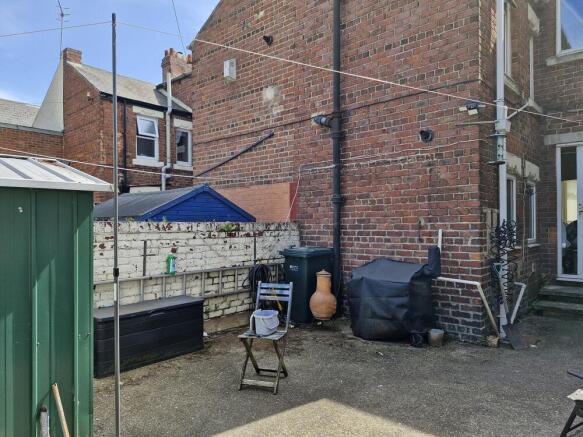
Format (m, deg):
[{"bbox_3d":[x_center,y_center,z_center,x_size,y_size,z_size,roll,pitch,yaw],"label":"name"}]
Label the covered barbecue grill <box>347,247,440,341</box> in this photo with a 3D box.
[{"bbox_3d":[1.328,0.947,4.966,1.000,1.180,0.570,-1,-2,35],"label":"covered barbecue grill"}]

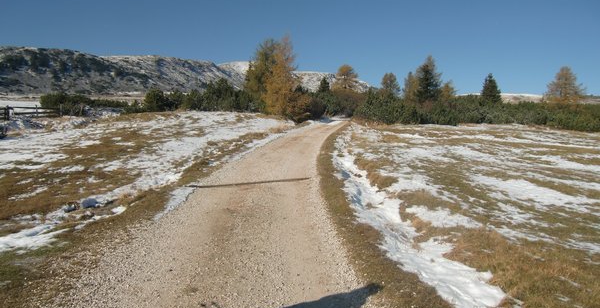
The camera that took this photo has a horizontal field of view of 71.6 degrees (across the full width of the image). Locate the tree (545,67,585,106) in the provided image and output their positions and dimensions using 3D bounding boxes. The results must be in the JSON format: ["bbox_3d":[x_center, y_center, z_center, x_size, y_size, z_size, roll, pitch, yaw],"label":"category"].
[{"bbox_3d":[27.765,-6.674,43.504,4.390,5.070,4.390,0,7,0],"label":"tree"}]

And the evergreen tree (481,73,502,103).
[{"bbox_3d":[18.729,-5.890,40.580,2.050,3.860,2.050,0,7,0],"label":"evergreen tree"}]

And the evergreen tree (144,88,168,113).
[{"bbox_3d":[-16.077,-6.073,46.606,2.690,2.720,2.690,0,7,0],"label":"evergreen tree"}]

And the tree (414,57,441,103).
[{"bbox_3d":[12.858,-6.851,41.465,2.890,5.810,2.890,0,7,0],"label":"tree"}]

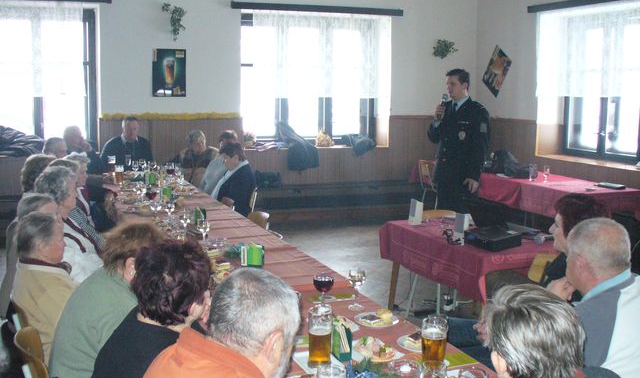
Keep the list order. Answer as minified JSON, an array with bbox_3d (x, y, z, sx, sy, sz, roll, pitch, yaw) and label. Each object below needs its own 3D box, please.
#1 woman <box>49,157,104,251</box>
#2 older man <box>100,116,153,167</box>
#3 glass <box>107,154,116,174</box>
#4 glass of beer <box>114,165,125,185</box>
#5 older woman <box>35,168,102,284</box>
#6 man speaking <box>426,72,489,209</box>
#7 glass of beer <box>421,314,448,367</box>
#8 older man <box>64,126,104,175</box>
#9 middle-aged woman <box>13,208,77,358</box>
[{"bbox_3d":[-1.604,0.381,4.729,0.780,1.200,0.500,-2,9,-17],"label":"woman"},{"bbox_3d":[-2.020,-0.101,7.406,0.580,1.350,0.780,-3,9,-20],"label":"older man"},{"bbox_3d":[-2.093,-0.240,6.866,0.080,0.170,0.080,-3,10,-21],"label":"glass"},{"bbox_3d":[-1.844,-0.133,6.274,0.080,0.175,0.080,-3,9,-21],"label":"glass of beer"},{"bbox_3d":[-1.176,0.499,3.543,0.700,1.240,0.500,-4,10,-27],"label":"older woman"},{"bbox_3d":[1.126,-0.082,5.622,0.400,1.800,0.560,-7,11,-38],"label":"man speaking"},{"bbox_3d":[0.376,0.510,2.221,0.088,0.170,0.088,0,9,0],"label":"glass of beer"},{"bbox_3d":[-2.259,0.075,6.379,0.780,1.300,0.540,0,8,-3],"label":"older man"},{"bbox_3d":[-0.915,0.647,2.843,0.720,1.160,0.500,-5,10,-33],"label":"middle-aged woman"}]

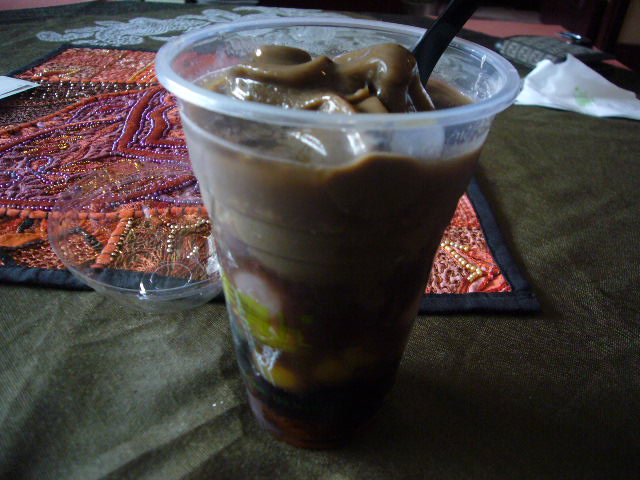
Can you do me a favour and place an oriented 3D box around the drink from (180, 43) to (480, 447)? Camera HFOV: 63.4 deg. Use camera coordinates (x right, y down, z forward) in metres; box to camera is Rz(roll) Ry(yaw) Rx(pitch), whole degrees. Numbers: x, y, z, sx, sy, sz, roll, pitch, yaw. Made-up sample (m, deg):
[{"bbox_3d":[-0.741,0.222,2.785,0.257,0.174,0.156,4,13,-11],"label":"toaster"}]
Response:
[{"bbox_3d":[0.002,0.007,0.180,0.088,0.138,0.088,4,34,1],"label":"drink"}]

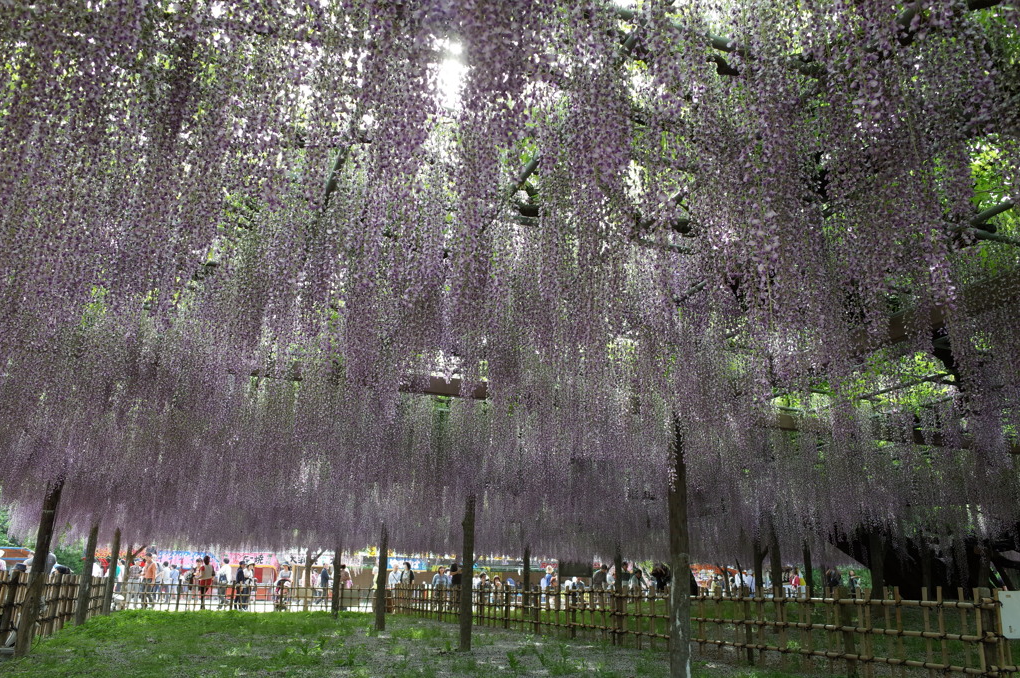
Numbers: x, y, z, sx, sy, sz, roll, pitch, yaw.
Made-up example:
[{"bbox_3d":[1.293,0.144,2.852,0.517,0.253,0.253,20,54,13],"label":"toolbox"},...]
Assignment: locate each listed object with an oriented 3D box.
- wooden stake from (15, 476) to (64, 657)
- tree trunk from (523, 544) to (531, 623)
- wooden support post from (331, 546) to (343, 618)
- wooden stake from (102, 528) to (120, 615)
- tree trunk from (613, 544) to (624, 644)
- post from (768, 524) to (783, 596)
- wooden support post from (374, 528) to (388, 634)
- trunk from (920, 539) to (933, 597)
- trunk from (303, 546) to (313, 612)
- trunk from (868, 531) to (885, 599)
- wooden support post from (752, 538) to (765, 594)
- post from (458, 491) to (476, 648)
[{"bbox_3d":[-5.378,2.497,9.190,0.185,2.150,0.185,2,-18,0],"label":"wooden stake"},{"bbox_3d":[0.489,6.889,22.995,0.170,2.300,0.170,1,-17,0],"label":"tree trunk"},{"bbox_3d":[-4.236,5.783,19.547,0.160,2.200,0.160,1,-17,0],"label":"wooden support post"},{"bbox_3d":[-9.576,5.559,19.149,0.175,2.150,0.175,2,-18,0],"label":"wooden stake"},{"bbox_3d":[2.368,5.442,17.325,0.150,1.920,0.150,2,-18,0],"label":"tree trunk"},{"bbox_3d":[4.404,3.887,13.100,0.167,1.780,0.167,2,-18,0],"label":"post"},{"bbox_3d":[-2.416,4.380,15.174,0.150,2.300,0.150,1,-17,0],"label":"wooden support post"},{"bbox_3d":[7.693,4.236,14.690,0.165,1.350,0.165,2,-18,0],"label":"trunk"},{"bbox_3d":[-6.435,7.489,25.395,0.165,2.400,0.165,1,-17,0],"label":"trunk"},{"bbox_3d":[10.386,6.744,22.563,0.380,2.600,0.380,1,-17,0],"label":"trunk"},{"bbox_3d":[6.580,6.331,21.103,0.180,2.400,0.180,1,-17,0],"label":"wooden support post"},{"bbox_3d":[-0.578,3.148,11.073,0.178,2.300,0.178,2,-18,0],"label":"post"}]

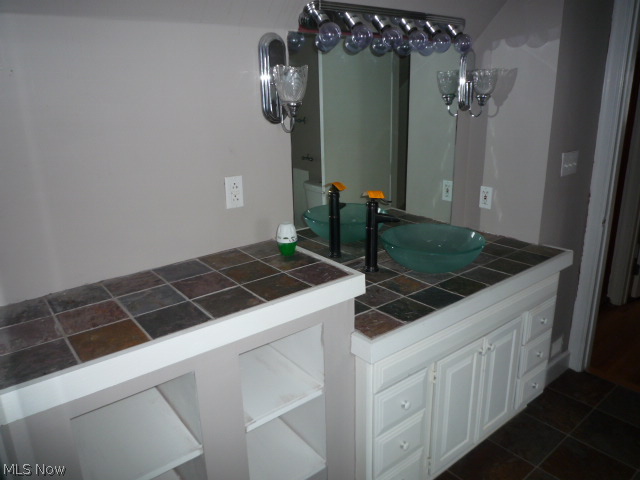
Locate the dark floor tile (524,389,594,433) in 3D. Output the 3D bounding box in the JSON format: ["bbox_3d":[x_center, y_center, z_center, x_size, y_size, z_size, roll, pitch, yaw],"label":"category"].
[{"bbox_3d":[1.279,0.917,2.499,0.301,0.010,0.264,-15,21,-35],"label":"dark floor tile"}]

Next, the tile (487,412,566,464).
[{"bbox_3d":[1.037,0.980,2.323,0.301,0.010,0.264,-15,21,-35],"label":"tile"}]

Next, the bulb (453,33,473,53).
[{"bbox_3d":[0.649,-0.890,2.089,0.080,0.080,0.080,-15,21,-35],"label":"bulb"}]

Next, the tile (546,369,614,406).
[{"bbox_3d":[1.520,0.854,2.676,0.301,0.010,0.264,-15,21,-35],"label":"tile"}]

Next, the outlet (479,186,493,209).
[{"bbox_3d":[0.876,-0.224,2.441,0.010,0.115,0.070,-15,21,-35],"label":"outlet"}]

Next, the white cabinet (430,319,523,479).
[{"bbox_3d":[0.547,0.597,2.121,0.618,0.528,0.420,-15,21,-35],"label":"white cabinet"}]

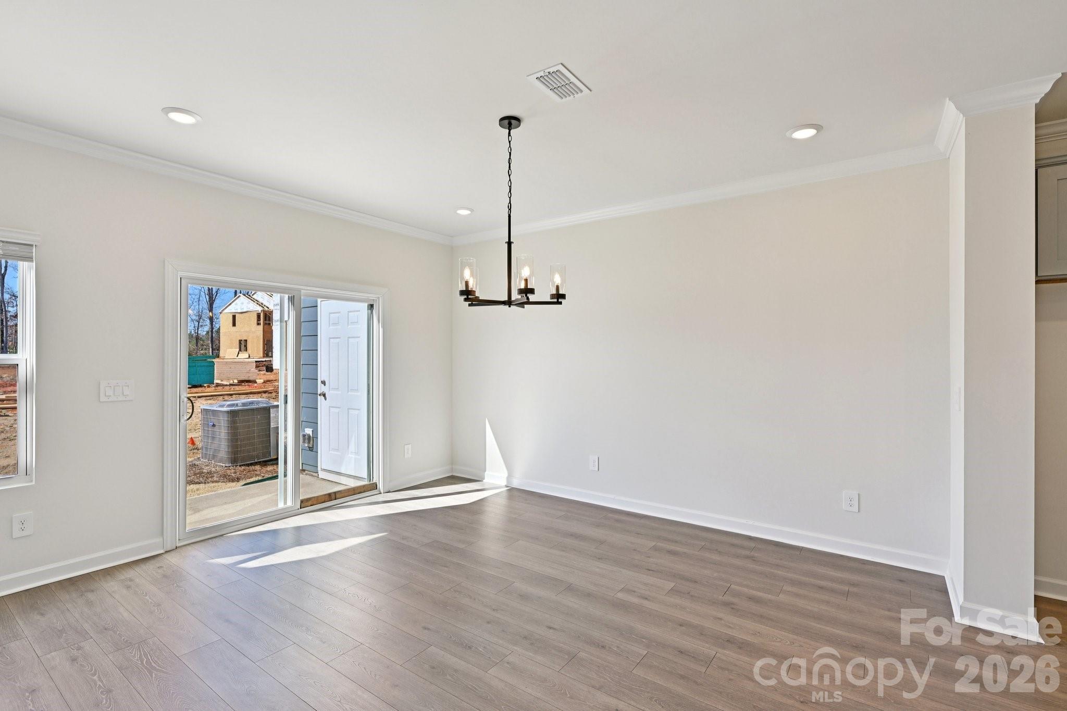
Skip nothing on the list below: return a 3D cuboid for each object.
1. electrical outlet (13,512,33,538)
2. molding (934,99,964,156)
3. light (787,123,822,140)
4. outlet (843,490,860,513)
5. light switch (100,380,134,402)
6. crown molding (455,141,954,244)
[{"bbox_3d":[-3.022,1.006,2.983,0.009,0.134,0.086,0,0,36],"label":"electrical outlet"},{"bbox_3d":[2.412,-1.305,2.921,0.080,0.088,0.754,0,0,36],"label":"molding"},{"bbox_3d":[1.636,-1.338,3.041,0.190,0.025,0.190,0,0,36],"label":"light"},{"bbox_3d":[2.219,1.020,3.520,0.089,0.135,0.009,0,0,36],"label":"outlet"},{"bbox_3d":[-2.758,0.236,3.341,0.009,0.134,0.178,0,0,36],"label":"light switch"},{"bbox_3d":[0.840,-1.307,4.491,4.449,0.088,0.080,0,0,36],"label":"crown molding"}]

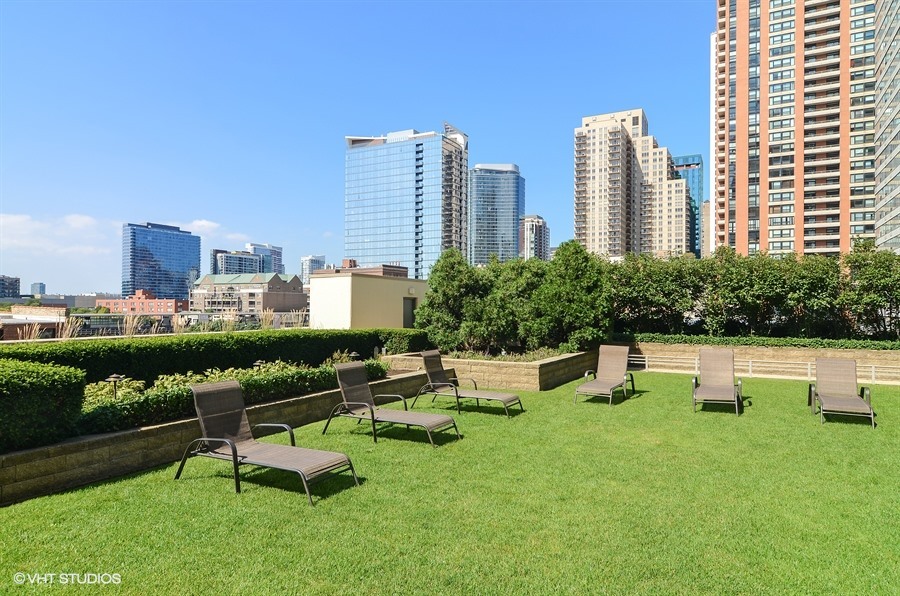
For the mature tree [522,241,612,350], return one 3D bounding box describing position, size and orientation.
[{"bbox_3d":[2.960,-0.050,13.200,2.250,2.797,2.100,0,-1,27],"label":"mature tree"}]

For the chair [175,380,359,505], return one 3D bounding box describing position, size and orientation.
[{"bbox_3d":[-1.923,1.439,5.538,1.879,0.981,0.813,0,-1,28],"label":"chair"}]

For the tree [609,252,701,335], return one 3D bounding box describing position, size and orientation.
[{"bbox_3d":[6.717,0.022,17.043,2.843,2.747,2.400,0,-1,26],"label":"tree"}]

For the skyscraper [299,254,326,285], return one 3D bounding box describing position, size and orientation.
[{"bbox_3d":[-173.746,-14.499,666.098,15.000,76.055,28.000,0,-1,30],"label":"skyscraper"}]

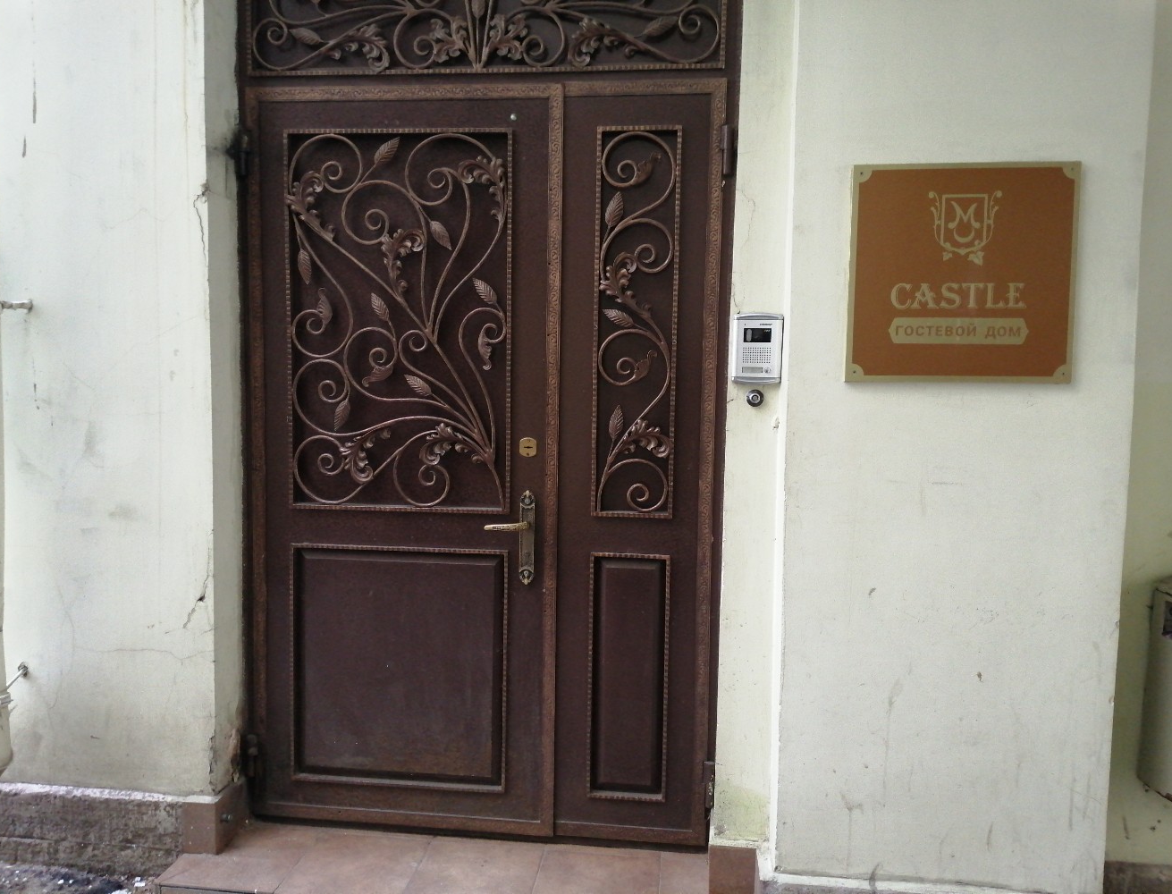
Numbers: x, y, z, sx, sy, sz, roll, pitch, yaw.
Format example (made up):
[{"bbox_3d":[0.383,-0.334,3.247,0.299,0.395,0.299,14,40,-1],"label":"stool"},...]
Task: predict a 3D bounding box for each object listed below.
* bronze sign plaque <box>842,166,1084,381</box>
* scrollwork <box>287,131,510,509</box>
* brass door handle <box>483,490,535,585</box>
[{"bbox_3d":[0.842,-0.388,2.089,0.488,0.486,0.020,1,4,7],"label":"bronze sign plaque"},{"bbox_3d":[-0.529,-0.355,2.622,0.645,1.050,0.040,1,4,6],"label":"scrollwork"},{"bbox_3d":[-0.214,0.258,2.607,0.136,0.269,0.060,1,4,6],"label":"brass door handle"}]

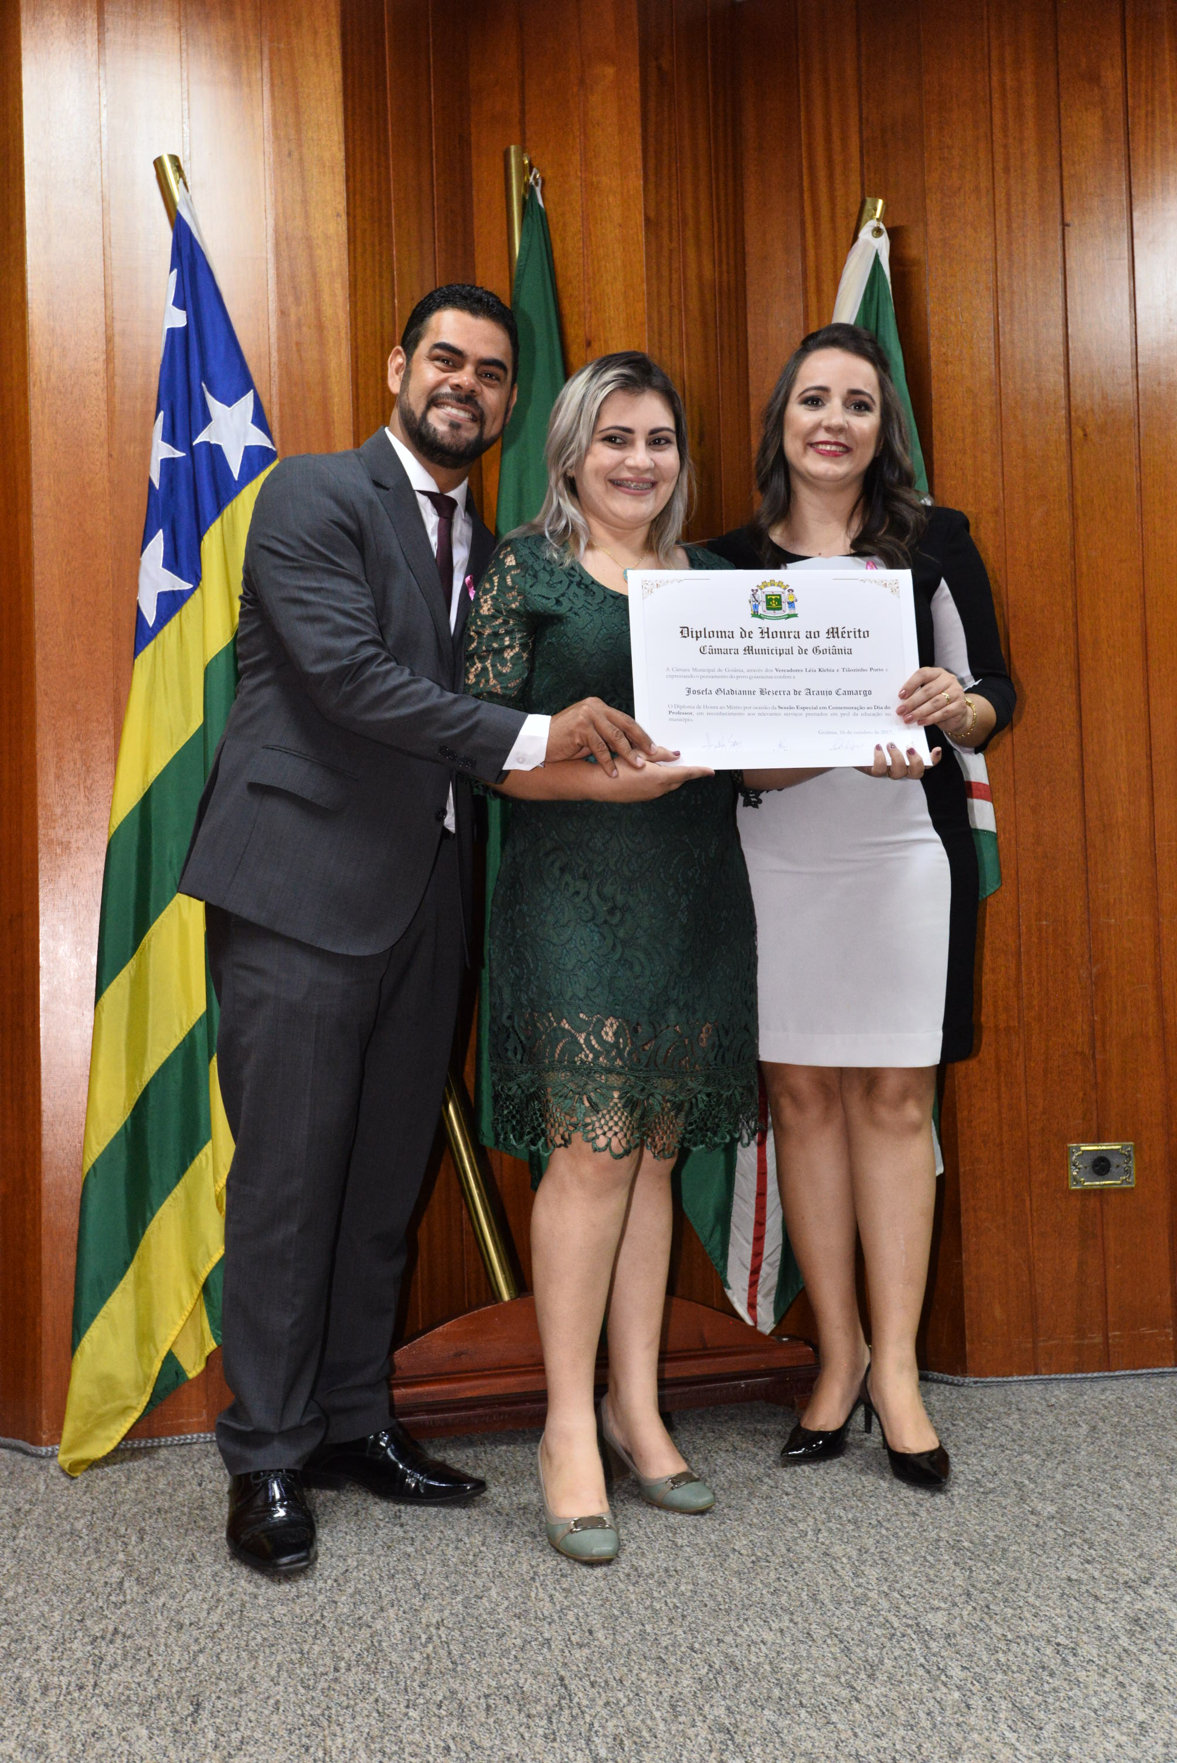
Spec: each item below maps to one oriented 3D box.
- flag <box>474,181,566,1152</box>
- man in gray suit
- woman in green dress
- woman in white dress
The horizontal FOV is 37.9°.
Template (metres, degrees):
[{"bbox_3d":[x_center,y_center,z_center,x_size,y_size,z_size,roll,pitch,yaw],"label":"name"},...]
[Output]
[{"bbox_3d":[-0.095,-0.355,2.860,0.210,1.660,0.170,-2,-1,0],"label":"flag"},{"bbox_3d":[-0.265,0.037,2.391,0.560,1.710,0.560,-1,-2,-38],"label":"man in gray suit"},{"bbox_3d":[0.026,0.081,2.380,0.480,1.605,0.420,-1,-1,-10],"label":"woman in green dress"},{"bbox_3d":[0.427,0.022,2.581,0.480,1.710,0.420,-2,-2,22],"label":"woman in white dress"}]

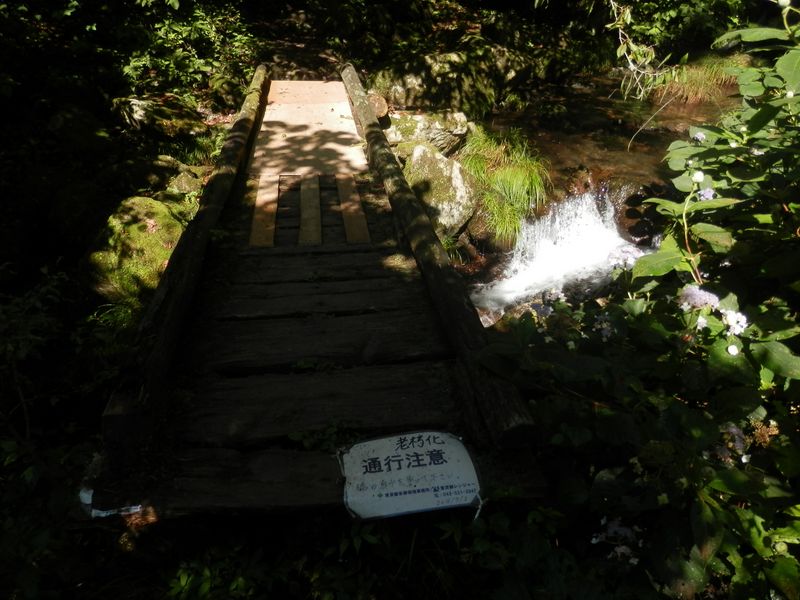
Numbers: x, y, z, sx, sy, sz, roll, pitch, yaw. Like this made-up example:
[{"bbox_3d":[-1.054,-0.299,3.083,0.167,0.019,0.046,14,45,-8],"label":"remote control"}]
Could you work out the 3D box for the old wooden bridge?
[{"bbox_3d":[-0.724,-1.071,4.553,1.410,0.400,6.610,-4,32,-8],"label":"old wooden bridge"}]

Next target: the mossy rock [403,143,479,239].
[{"bbox_3d":[0.384,-1.014,5.350,0.720,0.720,0.700,1,32,0],"label":"mossy rock"}]

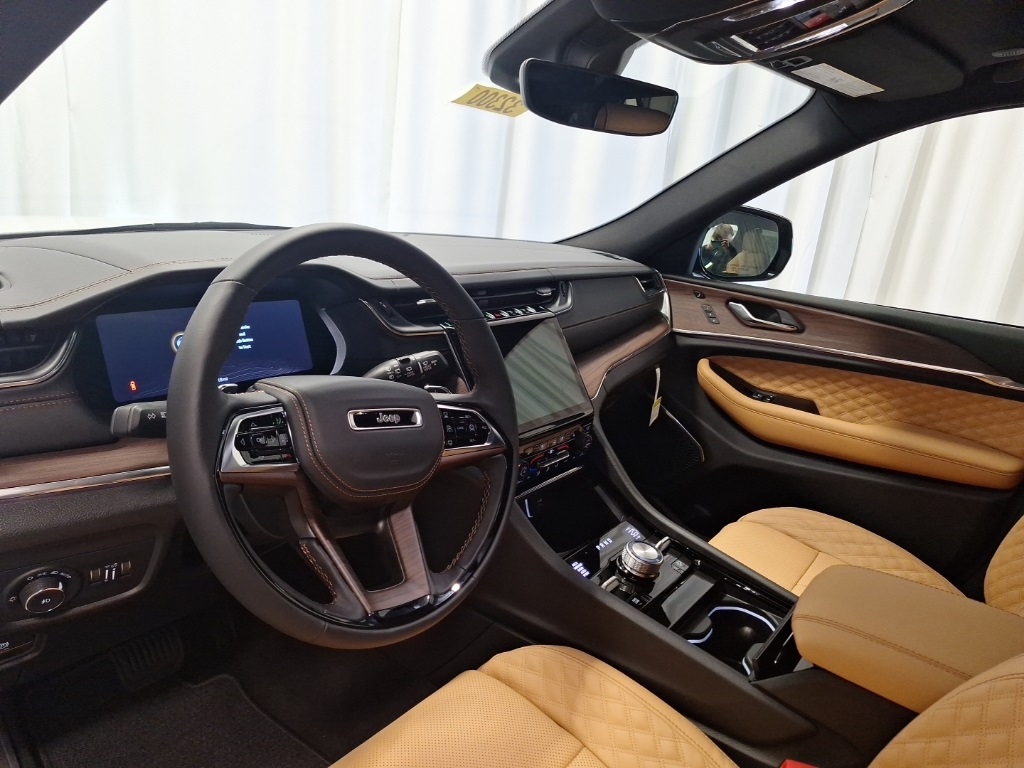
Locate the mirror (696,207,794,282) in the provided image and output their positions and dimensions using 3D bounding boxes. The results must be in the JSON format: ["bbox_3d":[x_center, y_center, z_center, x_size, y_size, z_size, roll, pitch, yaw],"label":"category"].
[{"bbox_3d":[0.568,-0.347,1.680,0.225,0.166,0.115,9,16,9],"label":"mirror"}]

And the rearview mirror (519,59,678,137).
[{"bbox_3d":[0.110,-0.365,0.875,0.245,0.067,0.037,-5,23,-31],"label":"rearview mirror"}]

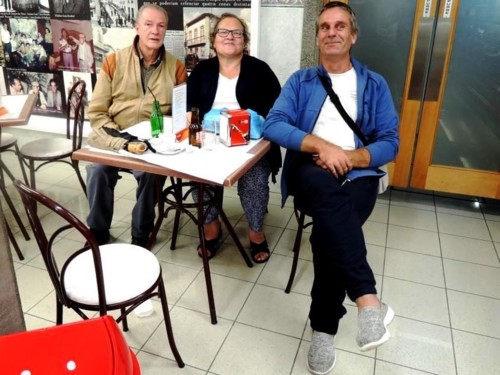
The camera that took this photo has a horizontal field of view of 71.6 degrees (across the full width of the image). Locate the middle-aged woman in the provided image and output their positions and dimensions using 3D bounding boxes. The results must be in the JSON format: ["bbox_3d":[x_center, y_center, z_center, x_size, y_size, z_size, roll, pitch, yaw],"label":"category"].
[{"bbox_3d":[-0.081,-0.219,1.977,0.520,1.330,0.620,1,24,5],"label":"middle-aged woman"}]

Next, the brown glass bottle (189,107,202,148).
[{"bbox_3d":[-0.261,-0.284,1.617,0.063,0.196,0.063,-1,24,0],"label":"brown glass bottle"}]

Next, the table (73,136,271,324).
[{"bbox_3d":[-0.344,0.162,1.814,0.800,0.775,0.570,8,25,21],"label":"table"}]

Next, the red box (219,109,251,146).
[{"bbox_3d":[-0.062,-0.285,1.669,0.117,0.146,0.096,-11,25,-20],"label":"red box"}]

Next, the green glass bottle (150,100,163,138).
[{"bbox_3d":[-0.499,-0.358,1.802,0.062,0.194,0.062,-1,24,0],"label":"green glass bottle"}]

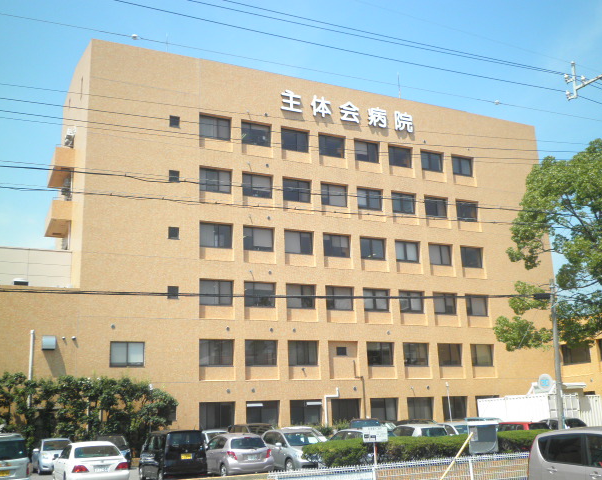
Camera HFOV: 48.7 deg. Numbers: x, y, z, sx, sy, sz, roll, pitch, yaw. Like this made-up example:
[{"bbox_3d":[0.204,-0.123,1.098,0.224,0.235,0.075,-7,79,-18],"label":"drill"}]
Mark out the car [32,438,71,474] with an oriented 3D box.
[{"bbox_3d":[-11.425,10.011,30.932,1.695,1.520,3.850,5,-15,-26],"label":"car"}]

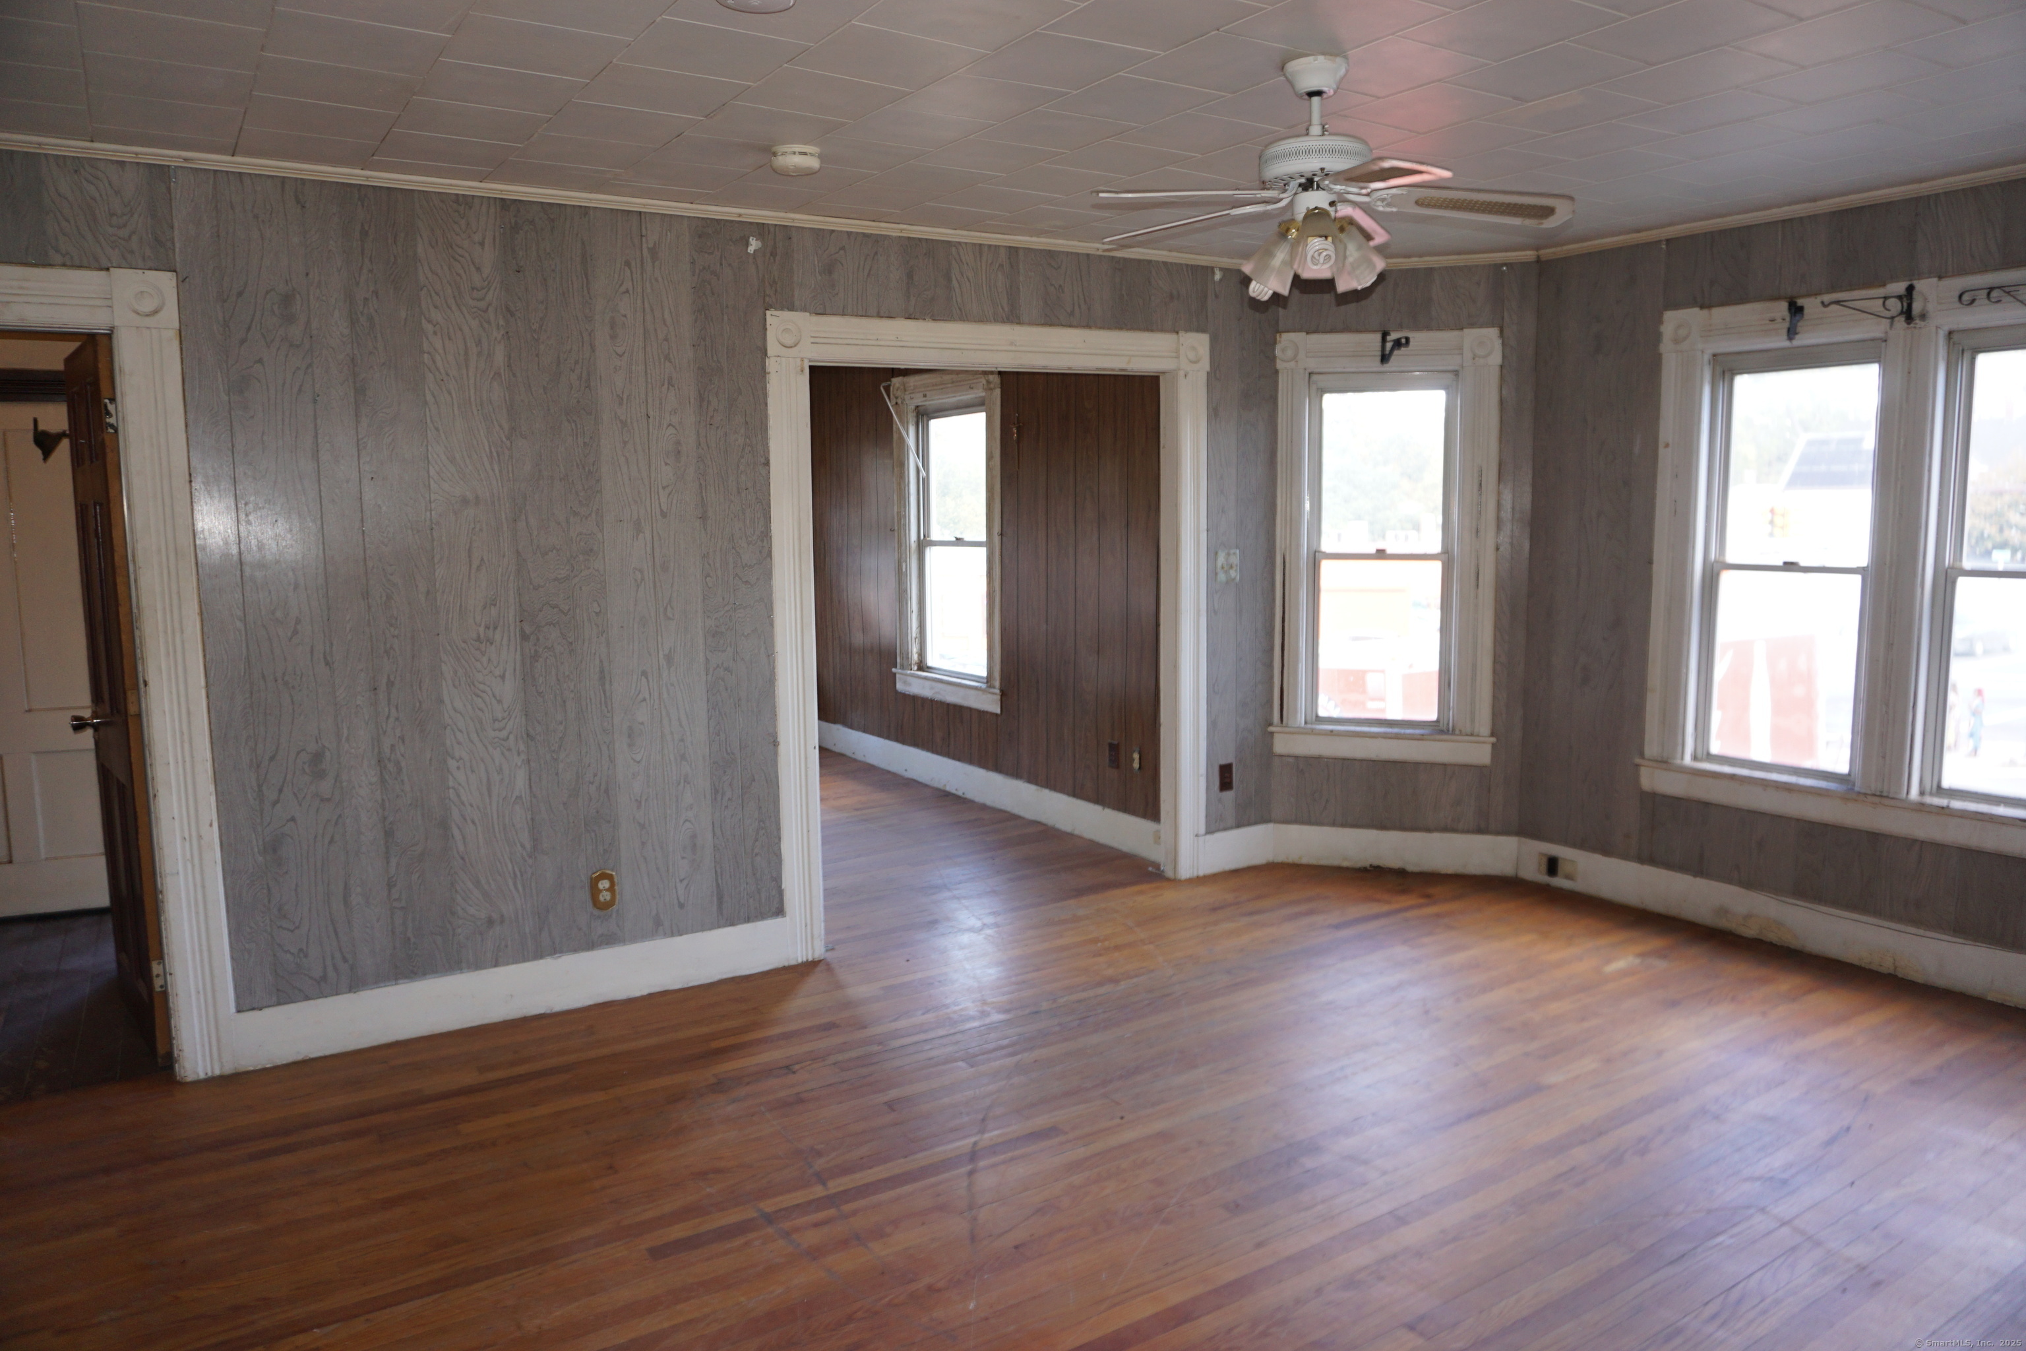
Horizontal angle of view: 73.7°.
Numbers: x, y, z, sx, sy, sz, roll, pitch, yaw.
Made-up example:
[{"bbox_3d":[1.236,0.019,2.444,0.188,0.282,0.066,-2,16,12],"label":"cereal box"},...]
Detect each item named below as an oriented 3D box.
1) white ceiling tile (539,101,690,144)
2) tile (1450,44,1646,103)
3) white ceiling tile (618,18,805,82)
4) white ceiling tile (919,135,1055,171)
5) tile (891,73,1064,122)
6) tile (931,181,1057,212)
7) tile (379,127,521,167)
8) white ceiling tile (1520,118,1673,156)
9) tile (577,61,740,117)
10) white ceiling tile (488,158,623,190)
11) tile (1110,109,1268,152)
[{"bbox_3d":[-0.938,-1.317,3.223,0.303,0.016,0.303,-5,9,-33],"label":"white ceiling tile"},{"bbox_3d":[1.121,-1.274,2.844,0.305,0.018,0.305,-5,9,-33],"label":"tile"},{"bbox_3d":[-0.603,-1.248,2.699,0.303,0.016,0.303,-5,9,-33],"label":"white ceiling tile"},{"bbox_3d":[-0.063,-1.365,3.540,0.305,0.018,0.305,-5,9,-33],"label":"white ceiling tile"},{"bbox_3d":[-0.071,-1.274,2.970,0.303,0.015,0.303,-6,9,-32],"label":"tile"},{"bbox_3d":[-0.052,-1.436,4.075,0.305,0.018,0.305,-5,9,-33],"label":"tile"},{"bbox_3d":[-1.452,-1.347,3.460,0.303,0.016,0.303,-5,9,-33],"label":"tile"},{"bbox_3d":[1.470,-1.355,3.421,0.303,0.016,0.303,-5,9,-33],"label":"white ceiling tile"},{"bbox_3d":[-0.769,-1.284,2.962,0.302,0.015,0.302,-5,9,-33],"label":"tile"},{"bbox_3d":[-1.266,-1.382,3.726,0.302,0.015,0.302,-5,9,-33],"label":"white ceiling tile"},{"bbox_3d":[0.448,-1.337,3.316,0.305,0.018,0.305,-5,9,-33],"label":"tile"}]

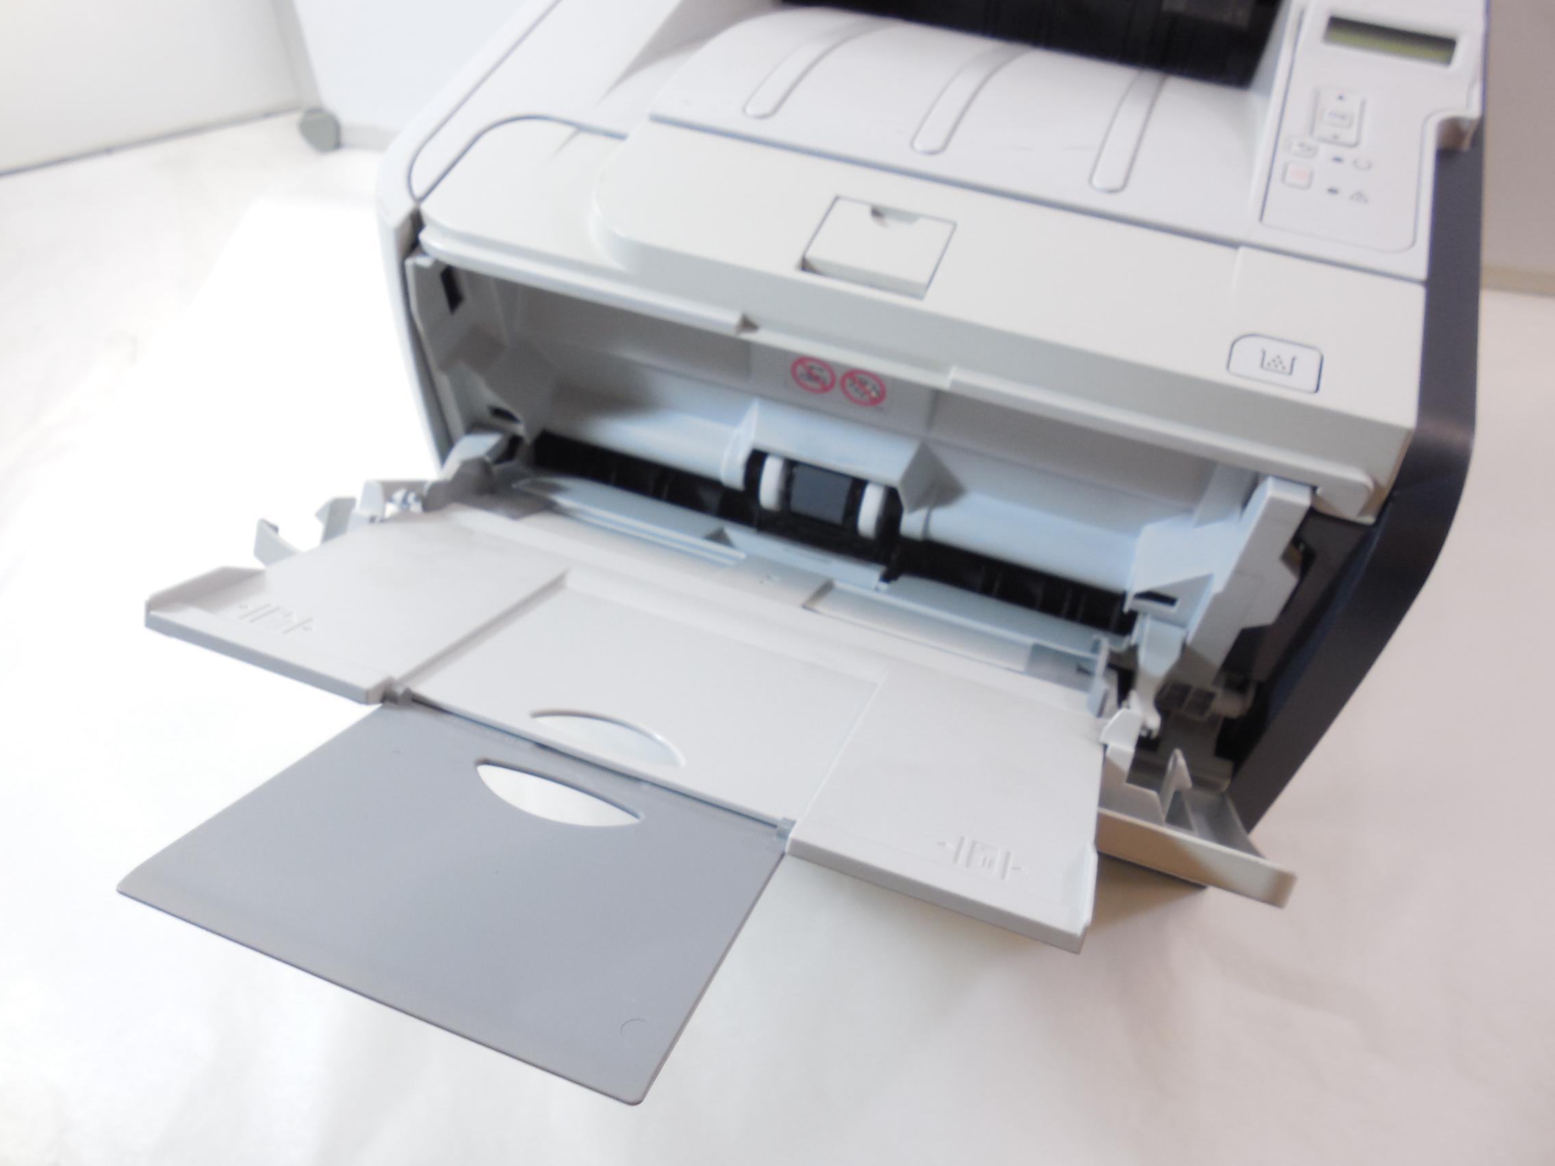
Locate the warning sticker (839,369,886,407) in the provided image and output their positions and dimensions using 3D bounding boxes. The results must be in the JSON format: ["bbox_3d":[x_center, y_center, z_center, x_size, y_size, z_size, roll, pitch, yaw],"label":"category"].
[{"bbox_3d":[0.031,-0.070,0.418,0.017,0.017,0.002,17,53,13],"label":"warning sticker"}]

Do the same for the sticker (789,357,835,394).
[{"bbox_3d":[0.013,-0.075,0.422,0.017,0.017,0.002,17,53,13],"label":"sticker"}]

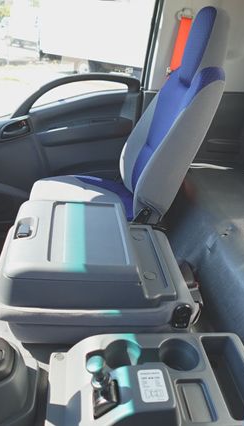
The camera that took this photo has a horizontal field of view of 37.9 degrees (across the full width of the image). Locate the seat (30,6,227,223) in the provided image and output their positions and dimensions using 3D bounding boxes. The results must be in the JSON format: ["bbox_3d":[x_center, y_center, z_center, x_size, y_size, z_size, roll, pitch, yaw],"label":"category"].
[{"bbox_3d":[-0.030,-0.296,1.411,0.740,0.920,0.490,-2,29,-6],"label":"seat"}]

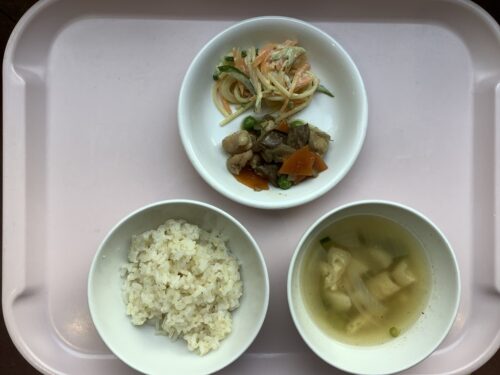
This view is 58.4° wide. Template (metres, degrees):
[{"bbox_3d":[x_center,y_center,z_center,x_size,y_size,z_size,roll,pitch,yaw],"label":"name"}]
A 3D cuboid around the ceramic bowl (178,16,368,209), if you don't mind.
[{"bbox_3d":[0.017,-0.055,0.345,0.138,0.036,0.138,0,90,-1],"label":"ceramic bowl"}]

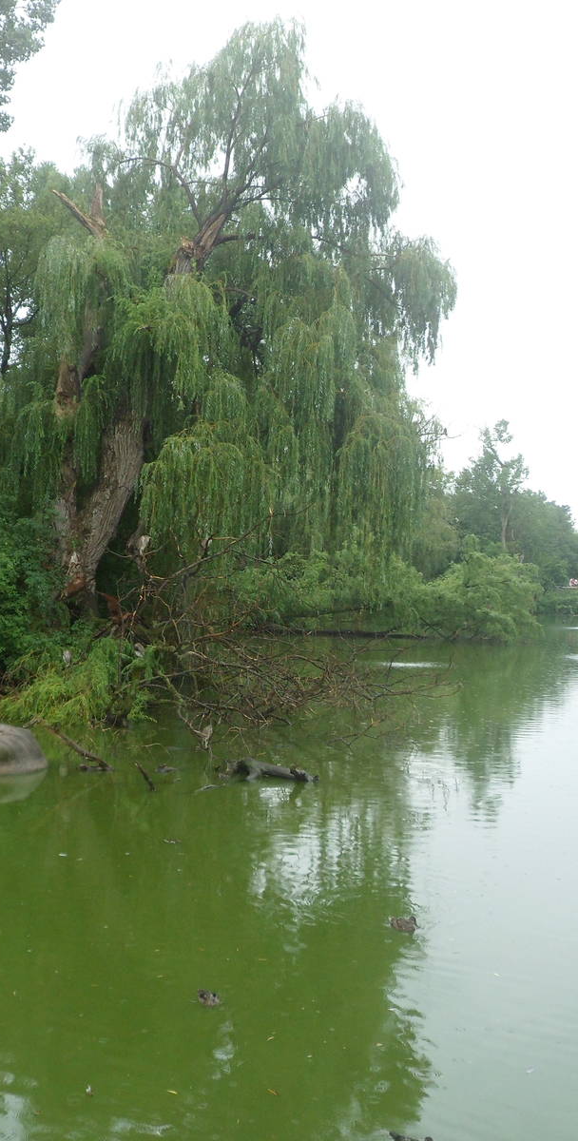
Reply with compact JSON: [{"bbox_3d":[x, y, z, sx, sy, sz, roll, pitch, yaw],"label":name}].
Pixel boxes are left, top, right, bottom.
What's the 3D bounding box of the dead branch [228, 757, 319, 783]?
[{"bbox_3d":[-0.284,3.887,23.172,1.680,0.460,0.500,2,1,0],"label":"dead branch"}]

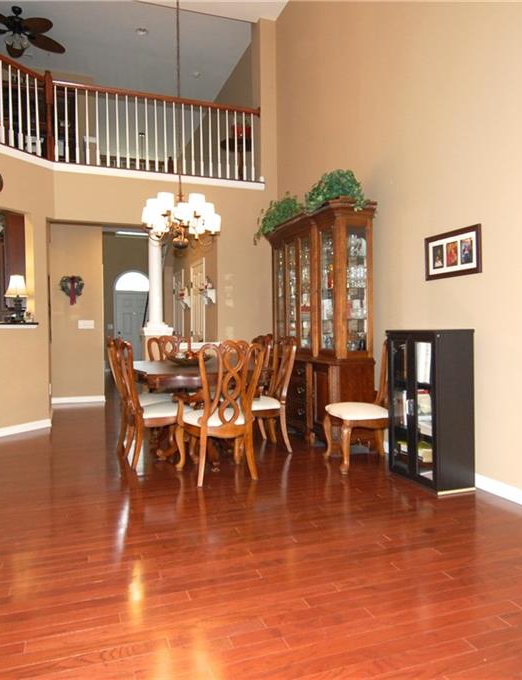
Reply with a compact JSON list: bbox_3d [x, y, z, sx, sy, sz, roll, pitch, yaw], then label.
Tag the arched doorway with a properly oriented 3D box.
[{"bbox_3d":[-3.328,-0.476,13.400,0.996,2.711,0.160,-1,1,-19],"label":"arched doorway"}]

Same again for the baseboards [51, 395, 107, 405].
[{"bbox_3d":[-2.808,0.920,7.875,0.767,0.100,0.020,-1,1,-19],"label":"baseboards"}]

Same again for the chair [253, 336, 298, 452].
[{"bbox_3d":[-0.011,0.507,4.810,0.594,1.056,0.538,-1,1,-20],"label":"chair"}]

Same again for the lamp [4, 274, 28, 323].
[{"bbox_3d":[-2.699,-0.457,5.617,0.240,0.520,0.240,0,1,31],"label":"lamp"}]

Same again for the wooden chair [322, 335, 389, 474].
[{"bbox_3d":[0.874,0.510,4.246,0.594,1.056,0.538,-1,1,-11],"label":"wooden chair"}]

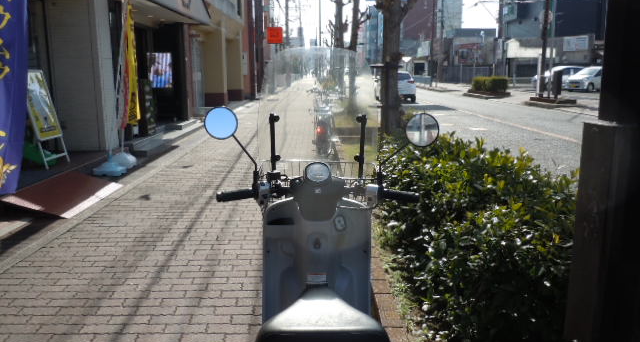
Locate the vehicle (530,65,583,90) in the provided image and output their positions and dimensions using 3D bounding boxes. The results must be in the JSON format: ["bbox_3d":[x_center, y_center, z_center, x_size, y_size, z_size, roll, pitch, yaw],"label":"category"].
[{"bbox_3d":[16.813,-6.340,35.544,4.350,1.580,1.720,0,11,-2],"label":"vehicle"}]

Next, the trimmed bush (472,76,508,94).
[{"bbox_3d":[10.300,-5.308,31.564,1.000,0.950,3.500,0,11,-1],"label":"trimmed bush"}]

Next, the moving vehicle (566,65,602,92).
[{"bbox_3d":[17.789,-5.931,33.477,3.395,1.620,1.475,-4,12,-21],"label":"moving vehicle"}]

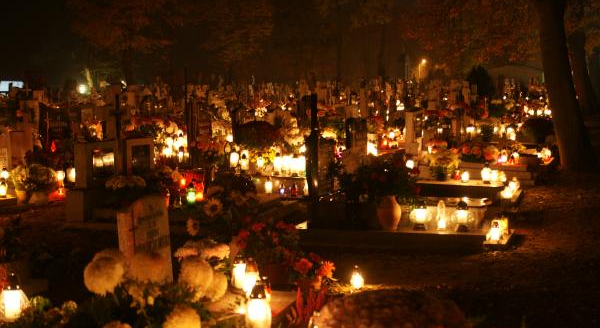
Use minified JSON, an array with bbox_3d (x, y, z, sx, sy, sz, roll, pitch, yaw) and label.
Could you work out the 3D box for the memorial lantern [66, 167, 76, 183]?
[{"bbox_3d":[-2.953,0.136,11.200,0.125,0.210,0.125,0,5,0],"label":"memorial lantern"}]

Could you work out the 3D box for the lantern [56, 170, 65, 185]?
[{"bbox_3d":[-2.954,0.167,10.700,0.100,0.175,0.100,0,6,0],"label":"lantern"}]

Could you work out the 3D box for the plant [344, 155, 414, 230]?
[{"bbox_3d":[0.798,0.286,8.700,0.690,0.750,0.600,0,5,0],"label":"plant"}]

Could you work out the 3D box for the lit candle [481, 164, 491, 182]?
[{"bbox_3d":[2.382,0.115,11.100,0.130,0.235,0.130,0,5,0],"label":"lit candle"}]

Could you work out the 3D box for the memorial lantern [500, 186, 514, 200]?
[{"bbox_3d":[2.436,0.347,10.200,0.120,0.175,0.120,0,6,0],"label":"memorial lantern"}]

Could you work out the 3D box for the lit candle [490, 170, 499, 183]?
[{"bbox_3d":[2.514,0.162,11.200,0.100,0.175,0.100,2,6,20],"label":"lit candle"}]

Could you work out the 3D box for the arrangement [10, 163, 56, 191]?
[{"bbox_3d":[-3.321,0.181,10.800,0.560,0.350,0.450,2,6,20],"label":"arrangement"}]

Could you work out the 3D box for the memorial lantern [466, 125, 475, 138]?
[{"bbox_3d":[3.050,-0.581,15.500,0.140,0.250,0.140,0,6,0],"label":"memorial lantern"}]

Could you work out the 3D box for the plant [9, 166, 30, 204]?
[{"bbox_3d":[-3.463,0.265,10.700,0.270,0.460,0.270,2,6,20],"label":"plant"}]

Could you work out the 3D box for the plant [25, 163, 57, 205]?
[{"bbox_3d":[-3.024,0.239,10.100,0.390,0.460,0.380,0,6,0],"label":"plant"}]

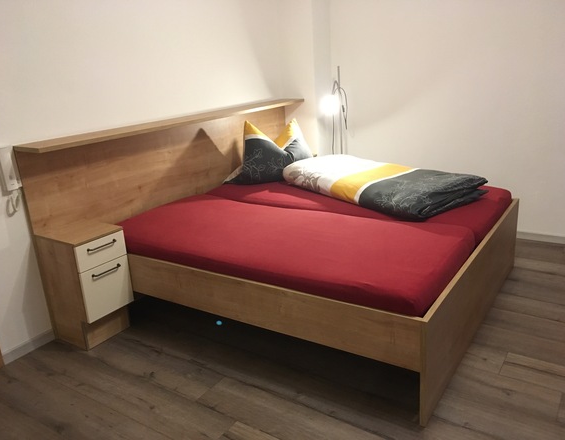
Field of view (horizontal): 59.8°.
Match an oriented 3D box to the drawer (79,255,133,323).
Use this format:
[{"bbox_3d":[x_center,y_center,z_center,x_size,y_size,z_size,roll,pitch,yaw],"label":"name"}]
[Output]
[{"bbox_3d":[-1.069,0.357,2.772,0.335,0.285,0.298,8,21,34],"label":"drawer"}]

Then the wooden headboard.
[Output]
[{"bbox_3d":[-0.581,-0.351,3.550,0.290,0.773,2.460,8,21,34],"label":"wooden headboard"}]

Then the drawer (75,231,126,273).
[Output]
[{"bbox_3d":[-1.085,0.151,2.708,0.335,0.140,0.298,8,21,34],"label":"drawer"}]

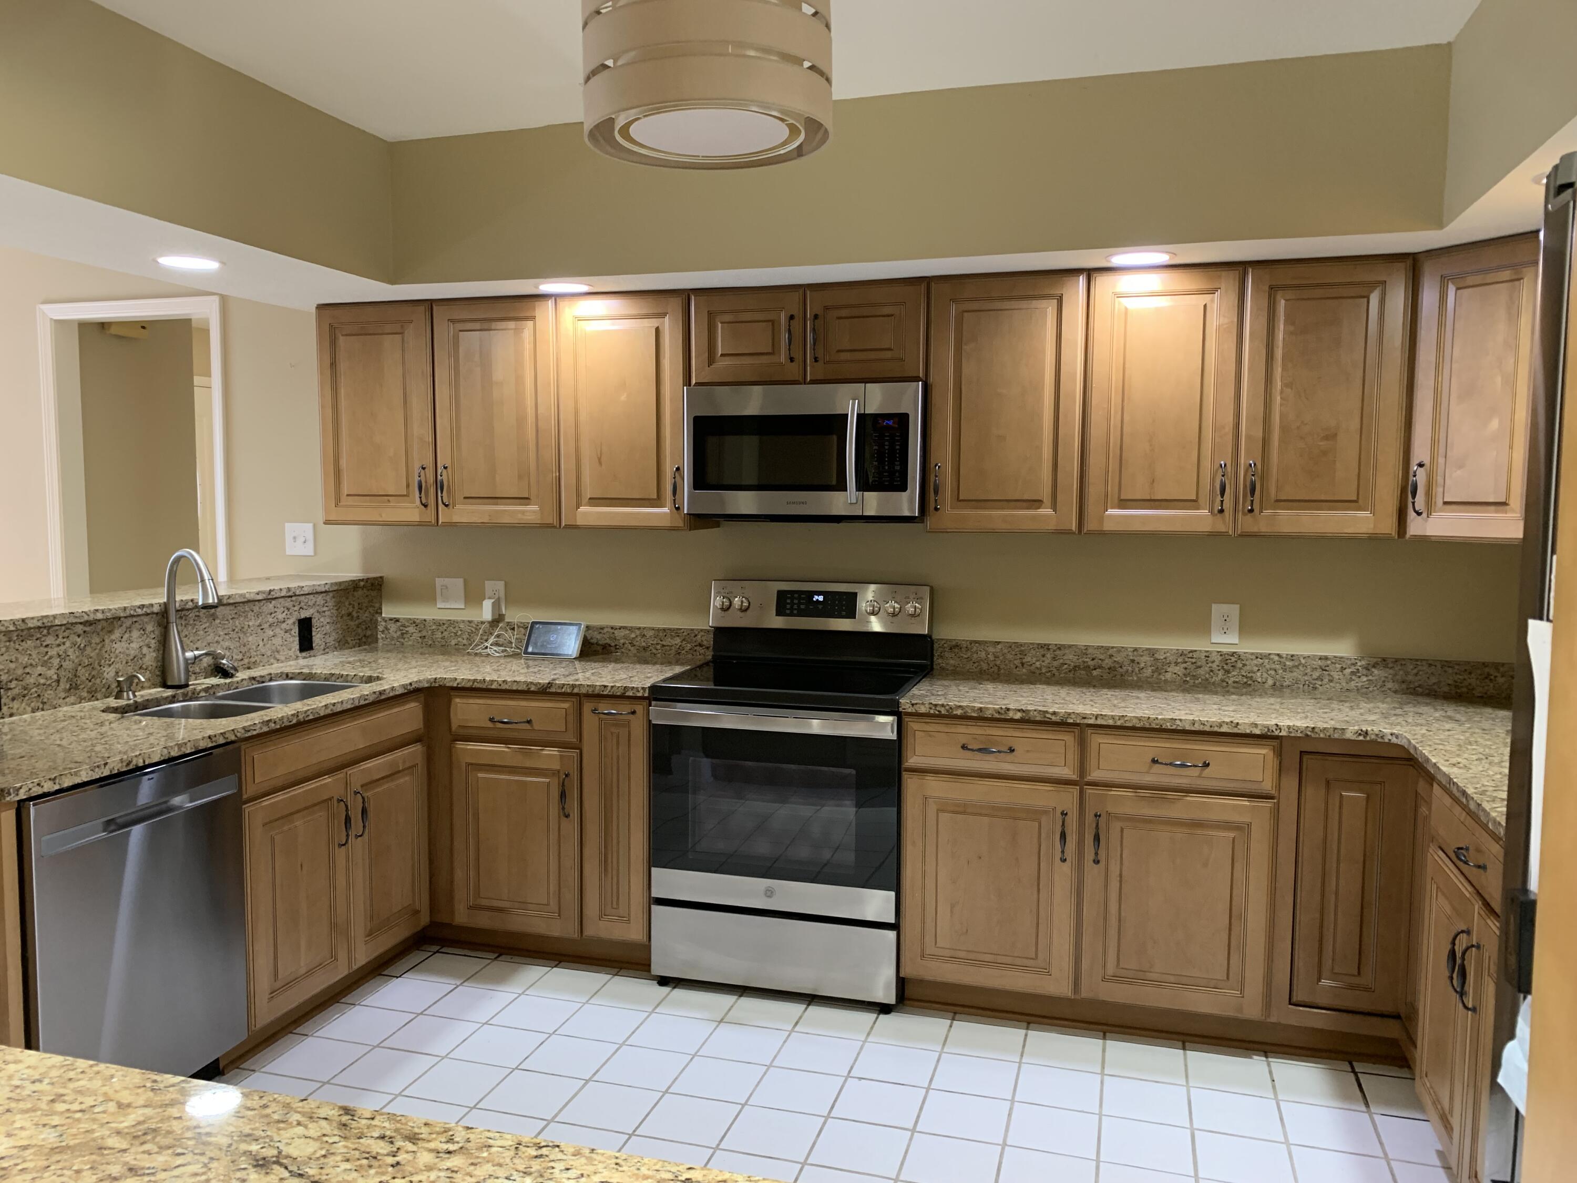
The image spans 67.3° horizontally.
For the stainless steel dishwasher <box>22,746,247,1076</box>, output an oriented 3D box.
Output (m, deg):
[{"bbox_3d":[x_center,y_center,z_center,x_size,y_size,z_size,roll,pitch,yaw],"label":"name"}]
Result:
[{"bbox_3d":[-1.756,0.820,2.846,0.600,0.835,0.605,2,5,16],"label":"stainless steel dishwasher"}]

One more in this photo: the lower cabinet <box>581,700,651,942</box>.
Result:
[{"bbox_3d":[-0.448,0.683,3.909,0.225,0.759,0.598,2,5,16],"label":"lower cabinet"}]

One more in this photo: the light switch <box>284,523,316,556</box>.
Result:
[{"bbox_3d":[-1.893,-0.202,4.592,0.124,0.123,0.012,2,5,16],"label":"light switch"}]

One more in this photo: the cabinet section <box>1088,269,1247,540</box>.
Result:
[{"bbox_3d":[1.103,-0.546,3.514,0.417,0.757,0.310,2,5,16],"label":"cabinet section"}]

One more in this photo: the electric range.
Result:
[{"bbox_3d":[0.025,0.587,3.730,0.757,1.193,0.685,2,5,16],"label":"electric range"}]

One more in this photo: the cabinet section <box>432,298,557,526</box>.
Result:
[{"bbox_3d":[-0.937,-0.605,4.105,0.455,0.757,0.310,2,5,16],"label":"cabinet section"}]

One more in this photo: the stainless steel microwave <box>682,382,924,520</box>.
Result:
[{"bbox_3d":[0.087,-0.443,3.844,0.757,0.420,0.410,2,5,16],"label":"stainless steel microwave"}]

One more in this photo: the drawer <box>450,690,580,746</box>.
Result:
[{"bbox_3d":[-0.786,0.374,3.929,0.443,0.145,0.496,2,5,16],"label":"drawer"}]

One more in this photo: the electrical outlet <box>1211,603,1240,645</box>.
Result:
[{"bbox_3d":[1.372,0.104,3.721,0.079,0.122,0.012,2,5,16],"label":"electrical outlet"}]

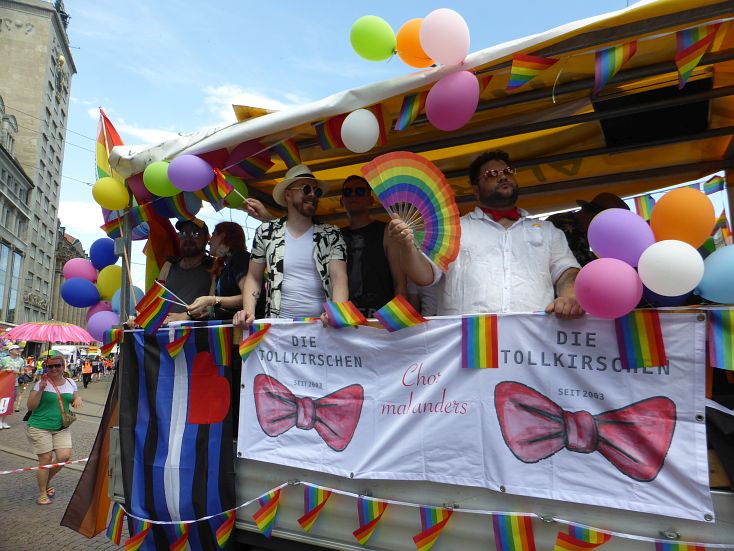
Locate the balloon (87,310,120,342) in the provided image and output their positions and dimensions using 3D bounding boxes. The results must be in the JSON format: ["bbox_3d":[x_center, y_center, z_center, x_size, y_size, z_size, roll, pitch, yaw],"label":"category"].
[{"bbox_3d":[-1.736,0.340,3.360,0.225,0.215,0.230,-5,-10,30],"label":"balloon"}]

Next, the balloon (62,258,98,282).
[{"bbox_3d":[-1.955,-0.024,3.480,0.240,0.200,0.220,-5,-10,30],"label":"balloon"}]

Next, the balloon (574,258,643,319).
[{"bbox_3d":[0.853,0.046,1.799,0.210,0.210,0.210,-5,-10,28],"label":"balloon"}]

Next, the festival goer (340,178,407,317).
[{"bbox_3d":[-0.004,0.324,2.761,0.540,1.830,0.340,-2,-9,16],"label":"festival goer"}]

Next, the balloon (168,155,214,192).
[{"bbox_3d":[-1.027,-0.594,2.980,0.270,0.220,0.220,6,-5,6],"label":"balloon"}]

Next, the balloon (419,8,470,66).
[{"bbox_3d":[0.348,-1.059,2.270,0.220,0.260,0.220,-27,-6,25],"label":"balloon"}]

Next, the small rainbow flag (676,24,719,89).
[{"bbox_3d":[1.194,-0.791,1.840,0.125,0.210,0.060,-5,-10,30],"label":"small rainbow flag"}]

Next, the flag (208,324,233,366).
[{"bbox_3d":[-0.782,0.377,2.719,0.155,0.210,0.030,-5,-10,30],"label":"flag"}]

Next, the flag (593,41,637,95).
[{"bbox_3d":[0.931,-0.783,1.916,0.145,0.185,0.060,-5,-10,28],"label":"flag"}]

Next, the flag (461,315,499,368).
[{"bbox_3d":[0.459,0.267,2.060,0.145,0.213,0.020,-5,-10,30],"label":"flag"}]

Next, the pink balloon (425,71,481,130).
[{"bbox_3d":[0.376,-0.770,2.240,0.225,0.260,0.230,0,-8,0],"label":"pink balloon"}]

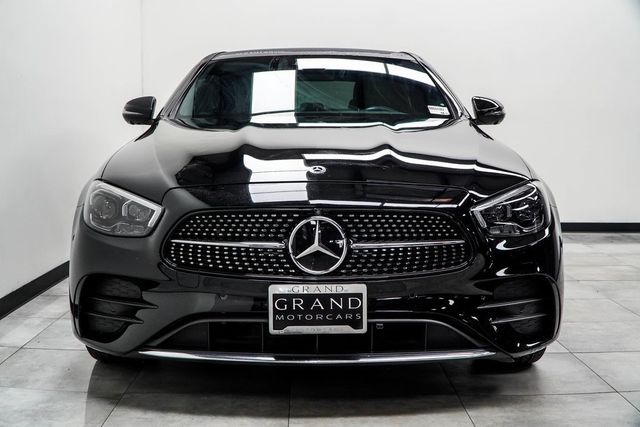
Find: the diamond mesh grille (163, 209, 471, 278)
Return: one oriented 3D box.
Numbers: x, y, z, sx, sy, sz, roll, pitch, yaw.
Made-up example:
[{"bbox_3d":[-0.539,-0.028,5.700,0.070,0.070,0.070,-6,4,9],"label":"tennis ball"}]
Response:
[{"bbox_3d":[-0.011,0.093,2.273,1.020,0.225,0.150,0,7,-1],"label":"diamond mesh grille"}]

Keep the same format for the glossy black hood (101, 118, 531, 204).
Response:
[{"bbox_3d":[-0.018,-0.231,2.924,1.630,0.280,1.290,0,7,-1],"label":"glossy black hood"}]

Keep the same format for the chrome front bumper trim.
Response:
[{"bbox_3d":[-0.012,0.470,2.298,1.210,0.045,0.130,0,7,-1],"label":"chrome front bumper trim"}]

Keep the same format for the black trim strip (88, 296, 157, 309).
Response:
[{"bbox_3d":[-0.685,0.311,2.400,0.275,0.030,0.070,3,7,20],"label":"black trim strip"}]

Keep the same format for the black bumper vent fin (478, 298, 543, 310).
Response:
[{"bbox_3d":[0.661,0.316,2.401,0.270,0.030,0.070,-3,7,-22],"label":"black bumper vent fin"}]

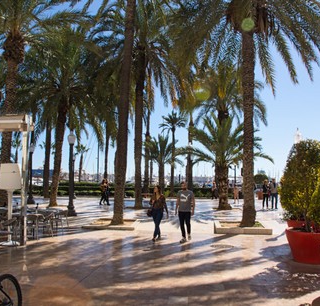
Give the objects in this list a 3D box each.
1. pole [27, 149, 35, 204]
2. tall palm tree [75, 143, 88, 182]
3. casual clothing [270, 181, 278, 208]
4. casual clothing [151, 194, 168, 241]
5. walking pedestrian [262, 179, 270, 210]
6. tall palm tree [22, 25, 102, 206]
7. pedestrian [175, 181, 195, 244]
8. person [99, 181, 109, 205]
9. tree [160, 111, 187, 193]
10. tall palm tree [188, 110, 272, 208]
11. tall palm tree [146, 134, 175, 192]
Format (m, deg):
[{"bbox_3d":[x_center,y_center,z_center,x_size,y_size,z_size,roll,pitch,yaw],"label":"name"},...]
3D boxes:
[{"bbox_3d":[-8.644,1.536,23.134,0.500,3.850,0.500,0,-4,0],"label":"pole"},{"bbox_3d":[-14.084,2.161,62.003,2.700,8.200,2.700,0,-4,0],"label":"tall palm tree"},{"bbox_3d":[6.809,2.456,20.597,0.500,1.740,0.360,-1,-4,14],"label":"casual clothing"},{"bbox_3d":[-0.015,1.834,10.000,0.500,1.330,0.400,0,-4,7],"label":"casual clothing"},{"bbox_3d":[6.124,2.395,19.858,0.460,1.680,0.360,0,-4,3],"label":"walking pedestrian"},{"bbox_3d":[-6.253,-2.278,21.992,5.200,11.300,5.200,0,-4,0],"label":"tall palm tree"},{"bbox_3d":[0.728,1.691,10.106,0.560,1.780,0.500,0,-4,5],"label":"pedestrian"},{"bbox_3d":[-3.839,2.696,23.691,0.600,1.700,0.500,-1,-4,17],"label":"person"},{"bbox_3d":[1.279,0.126,34.077,2.700,8.300,2.700,0,-4,0],"label":"tree"},{"bbox_3d":[3.974,0.470,21.280,5.600,5.800,5.500,0,-4,0],"label":"tall palm tree"},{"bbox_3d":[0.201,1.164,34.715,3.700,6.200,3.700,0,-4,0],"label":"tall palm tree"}]

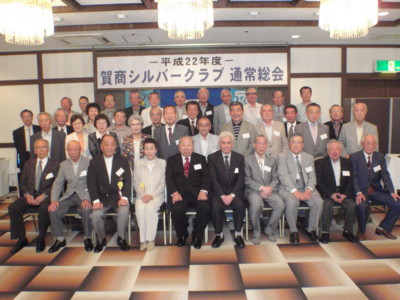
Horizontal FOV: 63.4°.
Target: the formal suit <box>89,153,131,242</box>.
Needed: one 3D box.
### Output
[{"bbox_3d":[-1.076,0.546,3.997,0.500,0.966,0.600,-2,6,-9],"label":"formal suit"}]

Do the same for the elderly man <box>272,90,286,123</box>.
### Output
[{"bbox_3d":[1.426,-0.211,5.759,0.480,1.660,0.300,0,6,8],"label":"elderly man"}]

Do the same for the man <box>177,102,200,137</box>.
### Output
[{"bbox_3d":[-0.083,0.127,4.795,0.480,1.689,0.290,-1,6,0],"label":"man"}]

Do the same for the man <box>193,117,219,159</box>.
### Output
[{"bbox_3d":[0.091,0.272,4.509,0.450,1.457,0.280,-1,6,1],"label":"man"}]

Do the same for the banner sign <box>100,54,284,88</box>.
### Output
[{"bbox_3d":[-0.147,-1.477,6.124,3.568,0.607,0.050,-1,6,0],"label":"banner sign"}]

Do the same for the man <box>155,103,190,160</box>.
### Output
[{"bbox_3d":[-0.398,0.195,4.725,0.510,1.674,0.300,0,6,6],"label":"man"}]

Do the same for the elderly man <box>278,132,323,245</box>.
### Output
[{"bbox_3d":[1.266,0.442,4.097,0.540,1.250,0.780,-1,6,5],"label":"elderly man"}]

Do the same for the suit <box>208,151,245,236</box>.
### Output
[{"bbox_3d":[0.326,0.500,3.999,0.470,0.959,0.580,-1,6,3],"label":"suit"}]

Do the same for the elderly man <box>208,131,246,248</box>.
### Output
[{"bbox_3d":[0.338,0.441,3.963,0.480,1.323,0.700,-1,6,3],"label":"elderly man"}]

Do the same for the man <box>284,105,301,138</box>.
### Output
[{"bbox_3d":[1.412,0.142,4.971,0.490,1.660,0.300,0,6,10],"label":"man"}]

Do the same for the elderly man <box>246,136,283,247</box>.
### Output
[{"bbox_3d":[0.796,0.446,4.098,0.500,1.260,0.760,-1,6,3],"label":"elderly man"}]

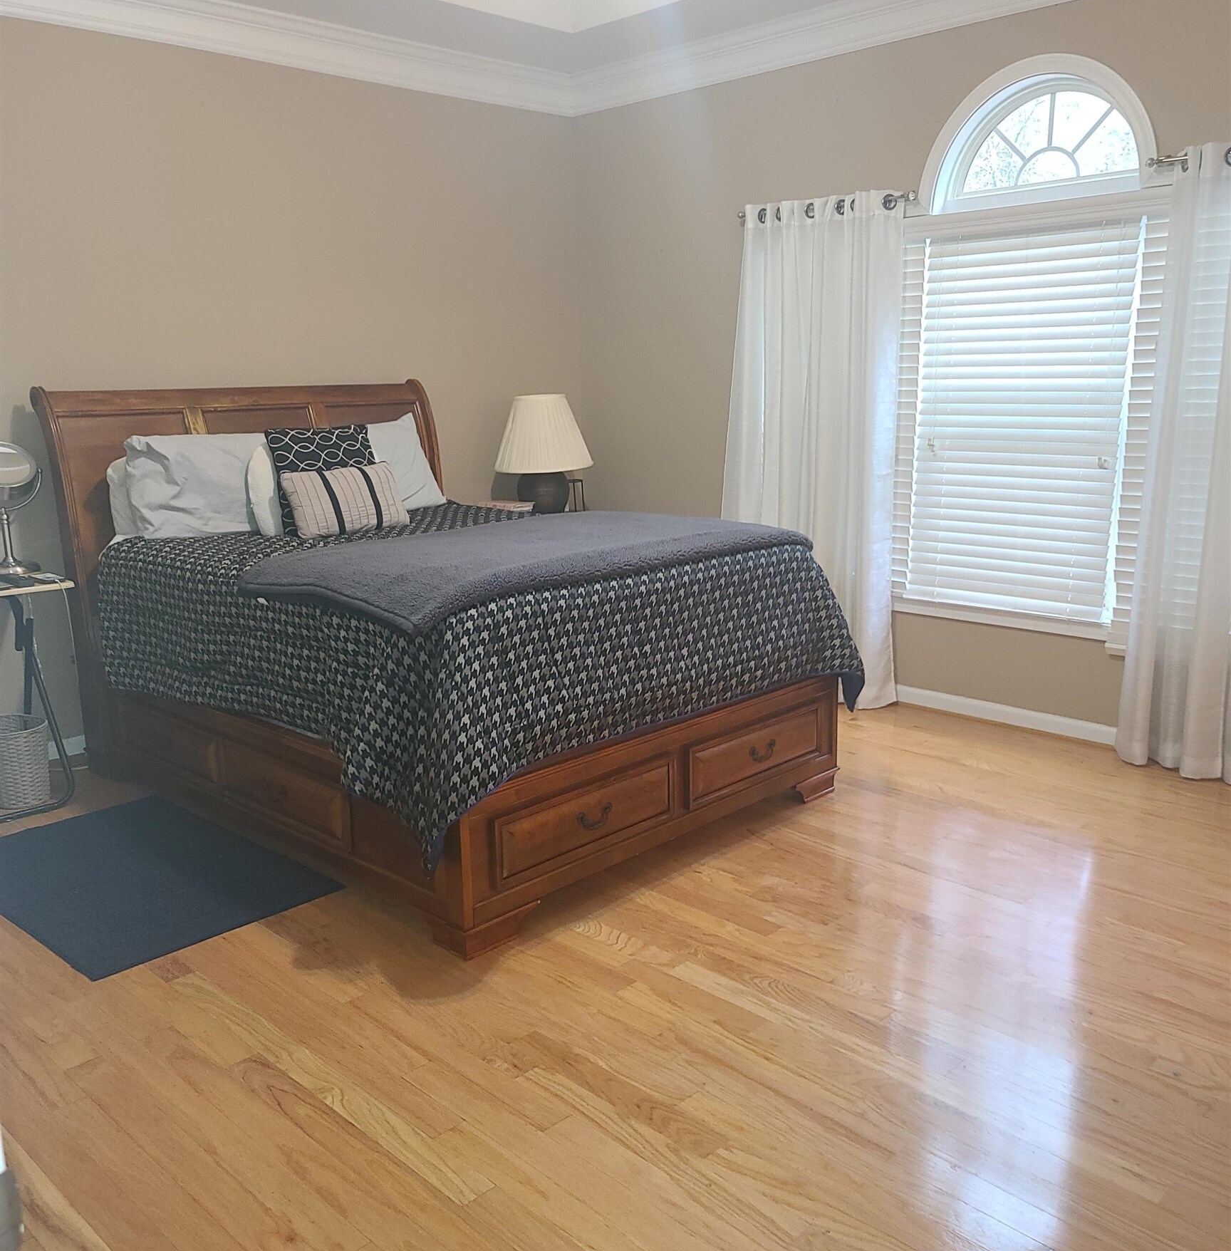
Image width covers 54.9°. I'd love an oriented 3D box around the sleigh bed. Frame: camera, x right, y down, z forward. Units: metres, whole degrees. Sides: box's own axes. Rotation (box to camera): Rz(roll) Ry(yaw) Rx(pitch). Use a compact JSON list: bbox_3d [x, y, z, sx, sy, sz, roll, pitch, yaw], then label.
[{"bbox_3d":[-0.646,-0.145,4.237,2.384,1.415,1.728,11,18,44],"label":"sleigh bed"}]

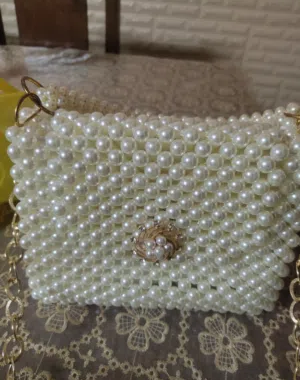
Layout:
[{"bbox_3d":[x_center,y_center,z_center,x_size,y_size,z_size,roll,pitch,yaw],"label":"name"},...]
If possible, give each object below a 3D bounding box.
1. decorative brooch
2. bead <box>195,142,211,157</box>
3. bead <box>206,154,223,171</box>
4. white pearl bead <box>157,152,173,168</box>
[{"bbox_3d":[0.006,0.037,0.214,0.036,0.035,0.013,5,28,6],"label":"decorative brooch"},{"bbox_3d":[0.033,-0.025,0.186,0.010,0.010,0.010,6,32,5],"label":"bead"},{"bbox_3d":[0.040,-0.017,0.186,0.010,0.010,0.010,6,32,5],"label":"bead"},{"bbox_3d":[0.009,-0.019,0.190,0.010,0.010,0.010,6,32,5],"label":"white pearl bead"}]

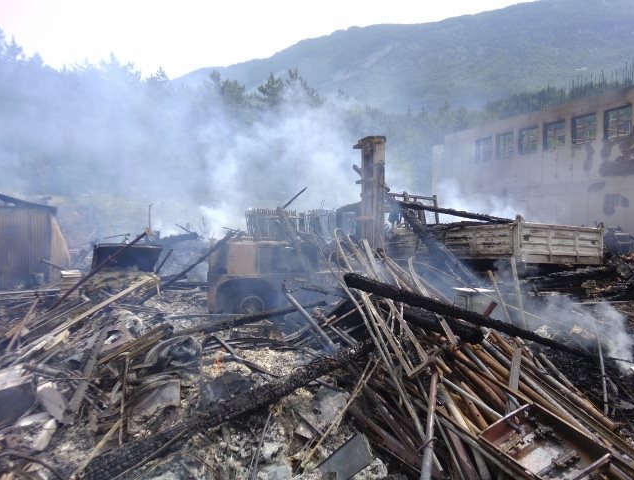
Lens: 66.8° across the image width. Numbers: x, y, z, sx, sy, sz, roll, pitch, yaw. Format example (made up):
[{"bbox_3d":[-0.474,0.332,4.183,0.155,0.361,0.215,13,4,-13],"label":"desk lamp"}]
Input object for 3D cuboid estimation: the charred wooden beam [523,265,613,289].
[{"bbox_3d":[4.661,0.672,8.800,2.410,0.190,0.210,-3,2,-25],"label":"charred wooden beam"}]

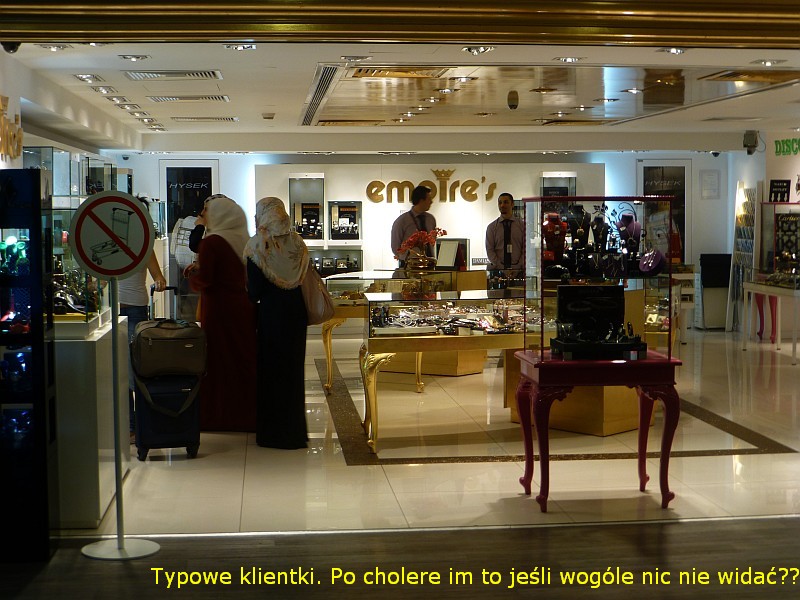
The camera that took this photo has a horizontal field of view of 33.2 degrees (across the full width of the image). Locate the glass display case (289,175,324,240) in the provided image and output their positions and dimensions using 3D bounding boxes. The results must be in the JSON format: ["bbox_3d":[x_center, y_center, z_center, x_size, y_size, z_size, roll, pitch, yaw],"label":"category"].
[{"bbox_3d":[-1.105,-1.097,15.900,0.420,0.810,0.270,-1,4,-6],"label":"glass display case"}]

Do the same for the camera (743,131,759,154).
[{"bbox_3d":[3.980,-1.788,15.220,0.170,0.270,0.240,1,4,15],"label":"camera"}]

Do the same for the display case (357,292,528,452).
[{"bbox_3d":[0.387,0.442,8.657,1.280,0.950,0.800,-1,4,-6],"label":"display case"}]

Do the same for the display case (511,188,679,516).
[{"bbox_3d":[1.018,0.269,6.968,0.755,1.585,0.570,-1,4,-6],"label":"display case"}]

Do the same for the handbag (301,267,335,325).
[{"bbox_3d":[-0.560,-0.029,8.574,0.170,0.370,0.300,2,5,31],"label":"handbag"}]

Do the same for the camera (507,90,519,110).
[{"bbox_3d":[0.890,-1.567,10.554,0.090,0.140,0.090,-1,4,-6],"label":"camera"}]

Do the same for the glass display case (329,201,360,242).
[{"bbox_3d":[-0.659,-0.913,15.837,0.400,0.510,0.250,-1,4,-6],"label":"glass display case"}]

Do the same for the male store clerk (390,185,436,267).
[{"bbox_3d":[0.140,-0.264,13.288,0.490,1.727,0.310,-4,5,-44],"label":"male store clerk"}]

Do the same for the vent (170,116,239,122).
[{"bbox_3d":[-1.850,-1.720,12.724,0.630,0.040,0.600,-1,4,-6],"label":"vent"}]

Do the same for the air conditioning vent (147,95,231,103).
[{"bbox_3d":[-1.620,-1.556,10.336,0.608,0.050,0.597,-1,4,-6],"label":"air conditioning vent"}]

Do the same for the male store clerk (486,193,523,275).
[{"bbox_3d":[1.145,-0.314,14.390,0.500,1.663,0.320,0,4,1],"label":"male store clerk"}]

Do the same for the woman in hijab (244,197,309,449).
[{"bbox_3d":[-0.772,0.139,8.564,0.430,1.583,0.310,-2,4,-28],"label":"woman in hijab"}]

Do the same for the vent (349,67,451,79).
[{"bbox_3d":[-0.022,-1.418,8.316,0.651,0.050,0.651,-1,4,-6],"label":"vent"}]

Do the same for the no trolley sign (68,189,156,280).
[{"bbox_3d":[-1.282,-0.285,5.976,0.390,0.400,0.020,0,4,8],"label":"no trolley sign"}]

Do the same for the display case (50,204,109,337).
[{"bbox_3d":[-1.805,-0.158,7.115,0.400,0.630,1.080,-1,4,-6],"label":"display case"}]

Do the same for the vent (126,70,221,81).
[{"bbox_3d":[-1.435,-1.429,8.490,0.608,0.050,0.597,-1,4,-6],"label":"vent"}]

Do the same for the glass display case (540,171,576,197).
[{"bbox_3d":[1.896,-1.121,16.095,0.400,0.800,0.270,-1,4,-6],"label":"glass display case"}]

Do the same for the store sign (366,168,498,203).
[{"bbox_3d":[0.396,-1.357,15.998,1.588,0.411,0.050,-1,4,-6],"label":"store sign"}]

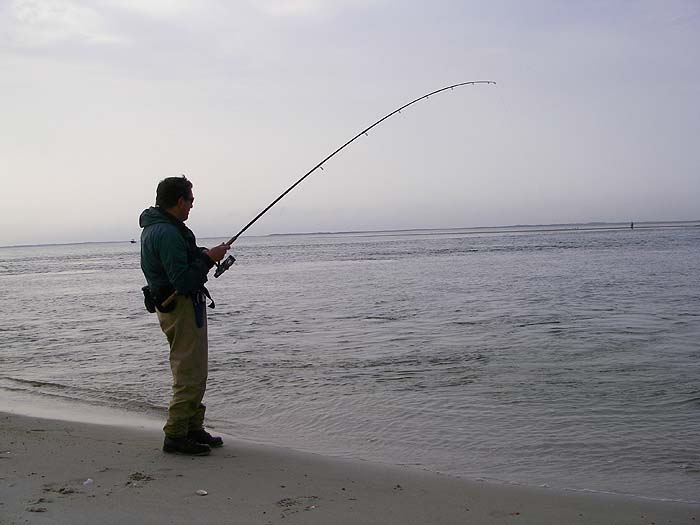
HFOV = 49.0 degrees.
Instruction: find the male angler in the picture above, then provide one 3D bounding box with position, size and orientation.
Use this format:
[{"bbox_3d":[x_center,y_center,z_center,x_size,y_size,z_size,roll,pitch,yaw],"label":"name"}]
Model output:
[{"bbox_3d":[-1.067,0.333,4.970,0.580,1.780,0.540,-3,2,-23],"label":"male angler"}]

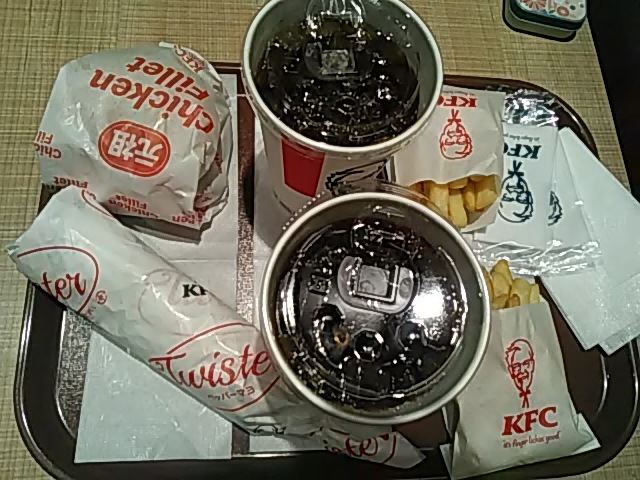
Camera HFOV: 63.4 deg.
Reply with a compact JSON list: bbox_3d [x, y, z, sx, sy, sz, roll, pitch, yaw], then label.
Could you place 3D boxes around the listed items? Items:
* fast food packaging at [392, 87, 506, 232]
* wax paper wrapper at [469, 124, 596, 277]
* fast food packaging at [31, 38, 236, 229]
[{"bbox_3d":[0.092,-0.061,0.358,0.085,0.034,0.118,1,70,-8],"label":"fast food packaging"},{"bbox_3d":[0.153,-0.038,0.369,0.088,0.012,0.128,1,70,-8],"label":"wax paper wrapper"},{"bbox_3d":[-0.110,-0.071,0.315,0.107,0.066,0.108,1,70,-8],"label":"fast food packaging"}]

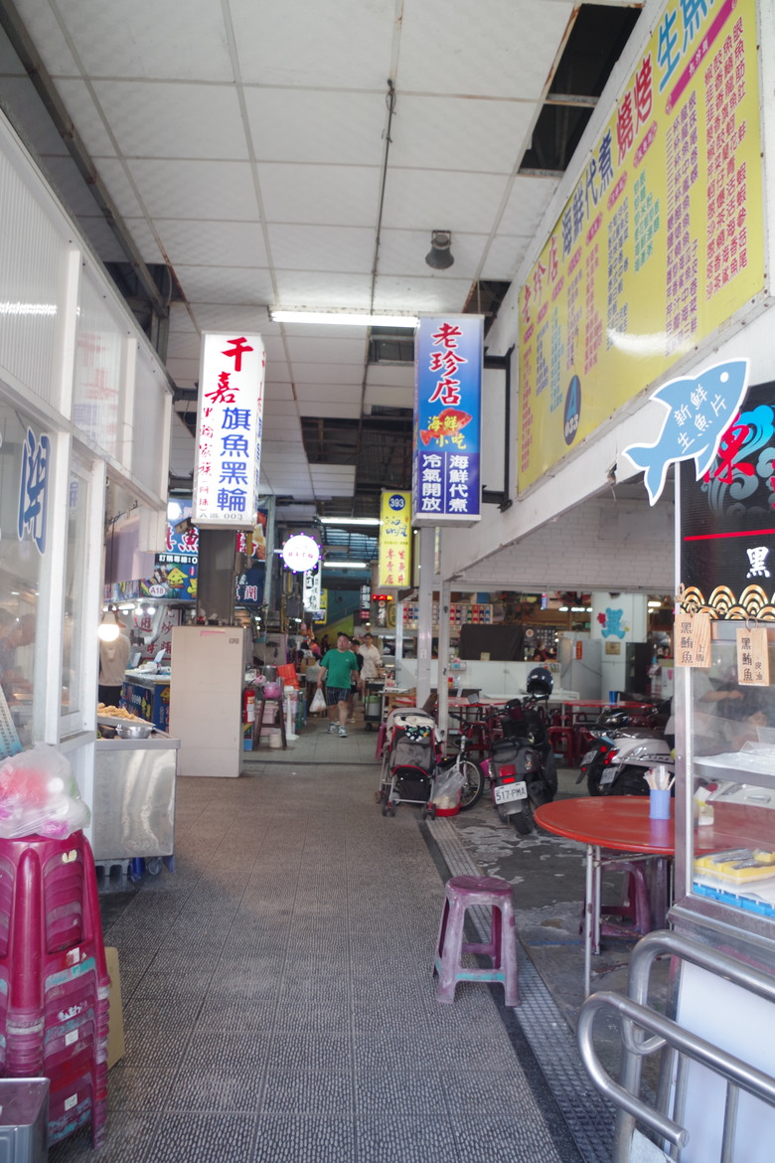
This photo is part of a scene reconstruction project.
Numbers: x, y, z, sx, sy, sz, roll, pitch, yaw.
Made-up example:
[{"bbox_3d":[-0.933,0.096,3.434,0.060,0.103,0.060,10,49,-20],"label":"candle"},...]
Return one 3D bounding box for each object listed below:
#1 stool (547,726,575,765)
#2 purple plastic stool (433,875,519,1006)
[{"bbox_3d":[2.200,2.055,10.978,0.330,0.460,0.330,1,-4,-3],"label":"stool"},{"bbox_3d":[0.394,1.552,3.836,0.350,0.460,0.340,1,-4,5],"label":"purple plastic stool"}]

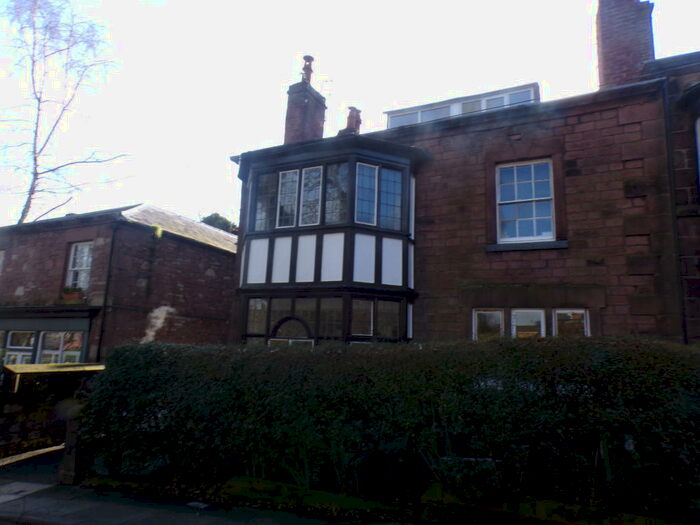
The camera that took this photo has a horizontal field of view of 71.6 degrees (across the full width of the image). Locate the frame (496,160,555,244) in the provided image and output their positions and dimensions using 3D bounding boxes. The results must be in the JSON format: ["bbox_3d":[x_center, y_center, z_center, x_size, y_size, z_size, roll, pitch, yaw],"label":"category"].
[{"bbox_3d":[3.399,-1.196,9.430,1.056,1.632,0.125,-3,-10,27],"label":"frame"}]

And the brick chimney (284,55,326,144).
[{"bbox_3d":[-1.412,-4.974,15.406,0.672,3.216,1.056,-3,-10,27],"label":"brick chimney"}]

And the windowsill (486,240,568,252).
[{"bbox_3d":[3.321,-0.302,9.170,1.469,0.163,0.211,-3,-10,27],"label":"windowsill"}]

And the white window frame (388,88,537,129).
[{"bbox_3d":[2.428,-3.491,11.112,3.389,0.499,0.144,-3,-10,27],"label":"white window frame"}]

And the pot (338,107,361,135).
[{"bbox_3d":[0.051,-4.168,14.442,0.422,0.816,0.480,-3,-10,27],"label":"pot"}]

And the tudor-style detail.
[{"bbox_3d":[-0.939,-0.178,10.663,4.848,4.752,1.440,-3,-10,27],"label":"tudor-style detail"}]

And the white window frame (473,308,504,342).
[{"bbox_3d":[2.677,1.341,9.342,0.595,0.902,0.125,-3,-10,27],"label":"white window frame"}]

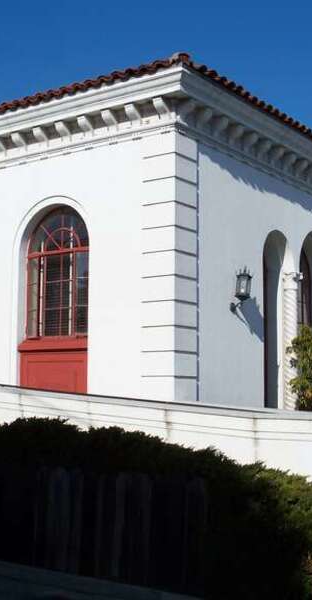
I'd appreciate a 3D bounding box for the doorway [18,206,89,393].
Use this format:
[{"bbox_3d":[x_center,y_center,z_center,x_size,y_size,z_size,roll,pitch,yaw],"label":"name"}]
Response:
[{"bbox_3d":[-1.744,0.055,15.045,1.629,3.518,0.239,-4,-8,35],"label":"doorway"}]

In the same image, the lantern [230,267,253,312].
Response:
[{"bbox_3d":[1.414,-0.173,14.130,0.325,0.768,0.246,-5,-8,35],"label":"lantern"}]

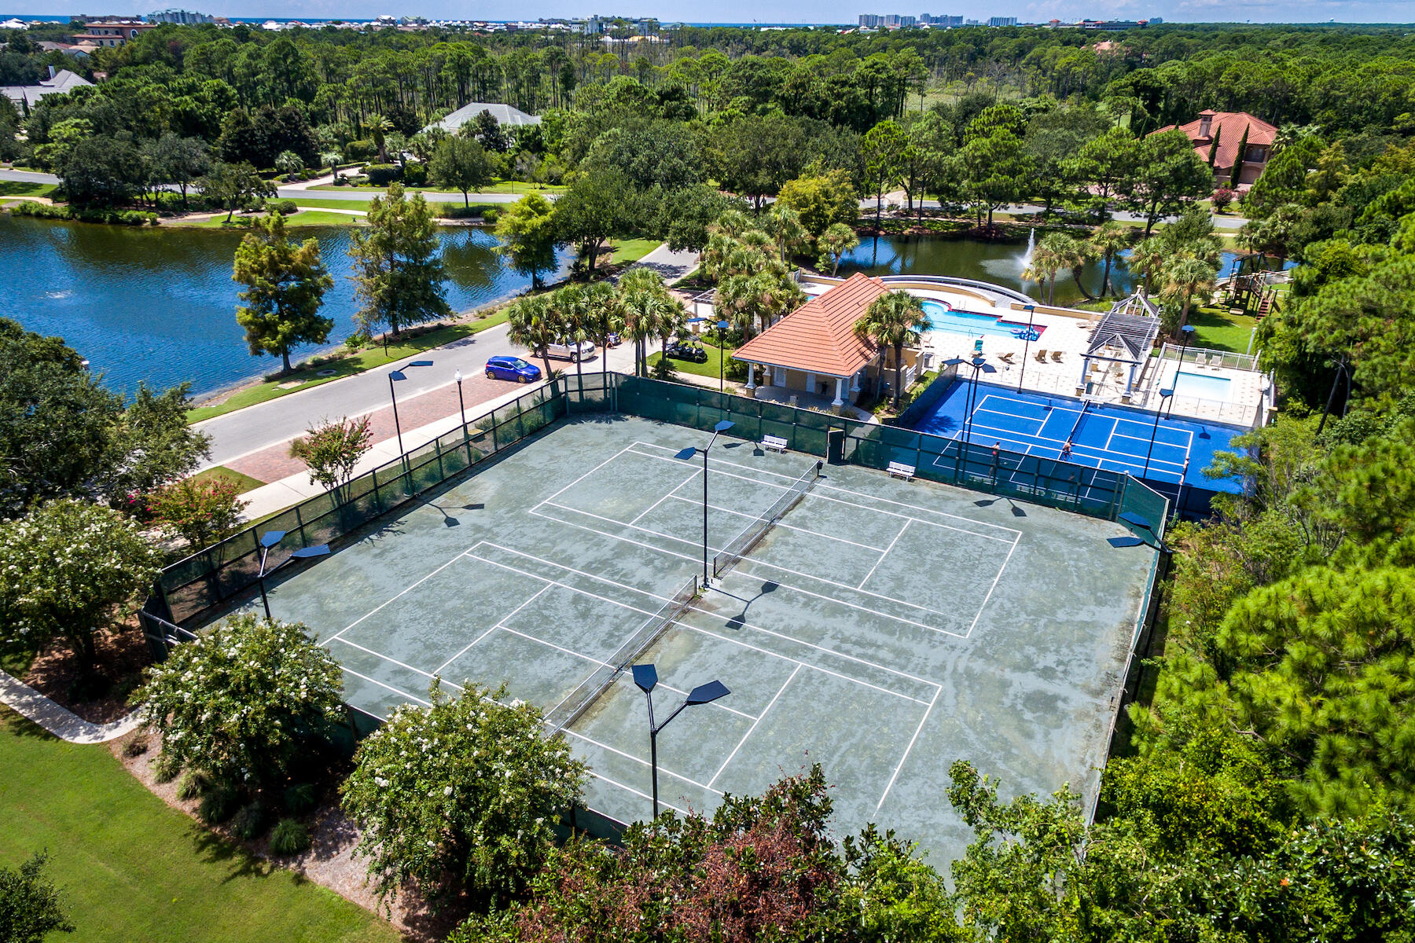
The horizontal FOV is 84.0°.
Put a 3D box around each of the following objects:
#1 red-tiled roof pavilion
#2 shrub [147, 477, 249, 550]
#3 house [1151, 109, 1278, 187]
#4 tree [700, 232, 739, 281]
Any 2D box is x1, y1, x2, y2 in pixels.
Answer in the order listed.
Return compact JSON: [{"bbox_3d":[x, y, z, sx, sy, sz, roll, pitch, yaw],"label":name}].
[{"bbox_3d":[10.038,-10.915,60.140,8.556,6.898,17.547,16,31,27],"label":"red-tiled roof pavilion"},{"bbox_3d":[-26.377,2.762,40.967,4.500,5.000,4.500,-21,36,-32],"label":"shrub"},{"bbox_3d":[93.680,-60.690,145.020,19.000,11.000,15.000,8,31,13],"label":"house"},{"bbox_3d":[1.390,-22.040,81.310,3.900,5.260,3.900,1,30,0],"label":"tree"}]

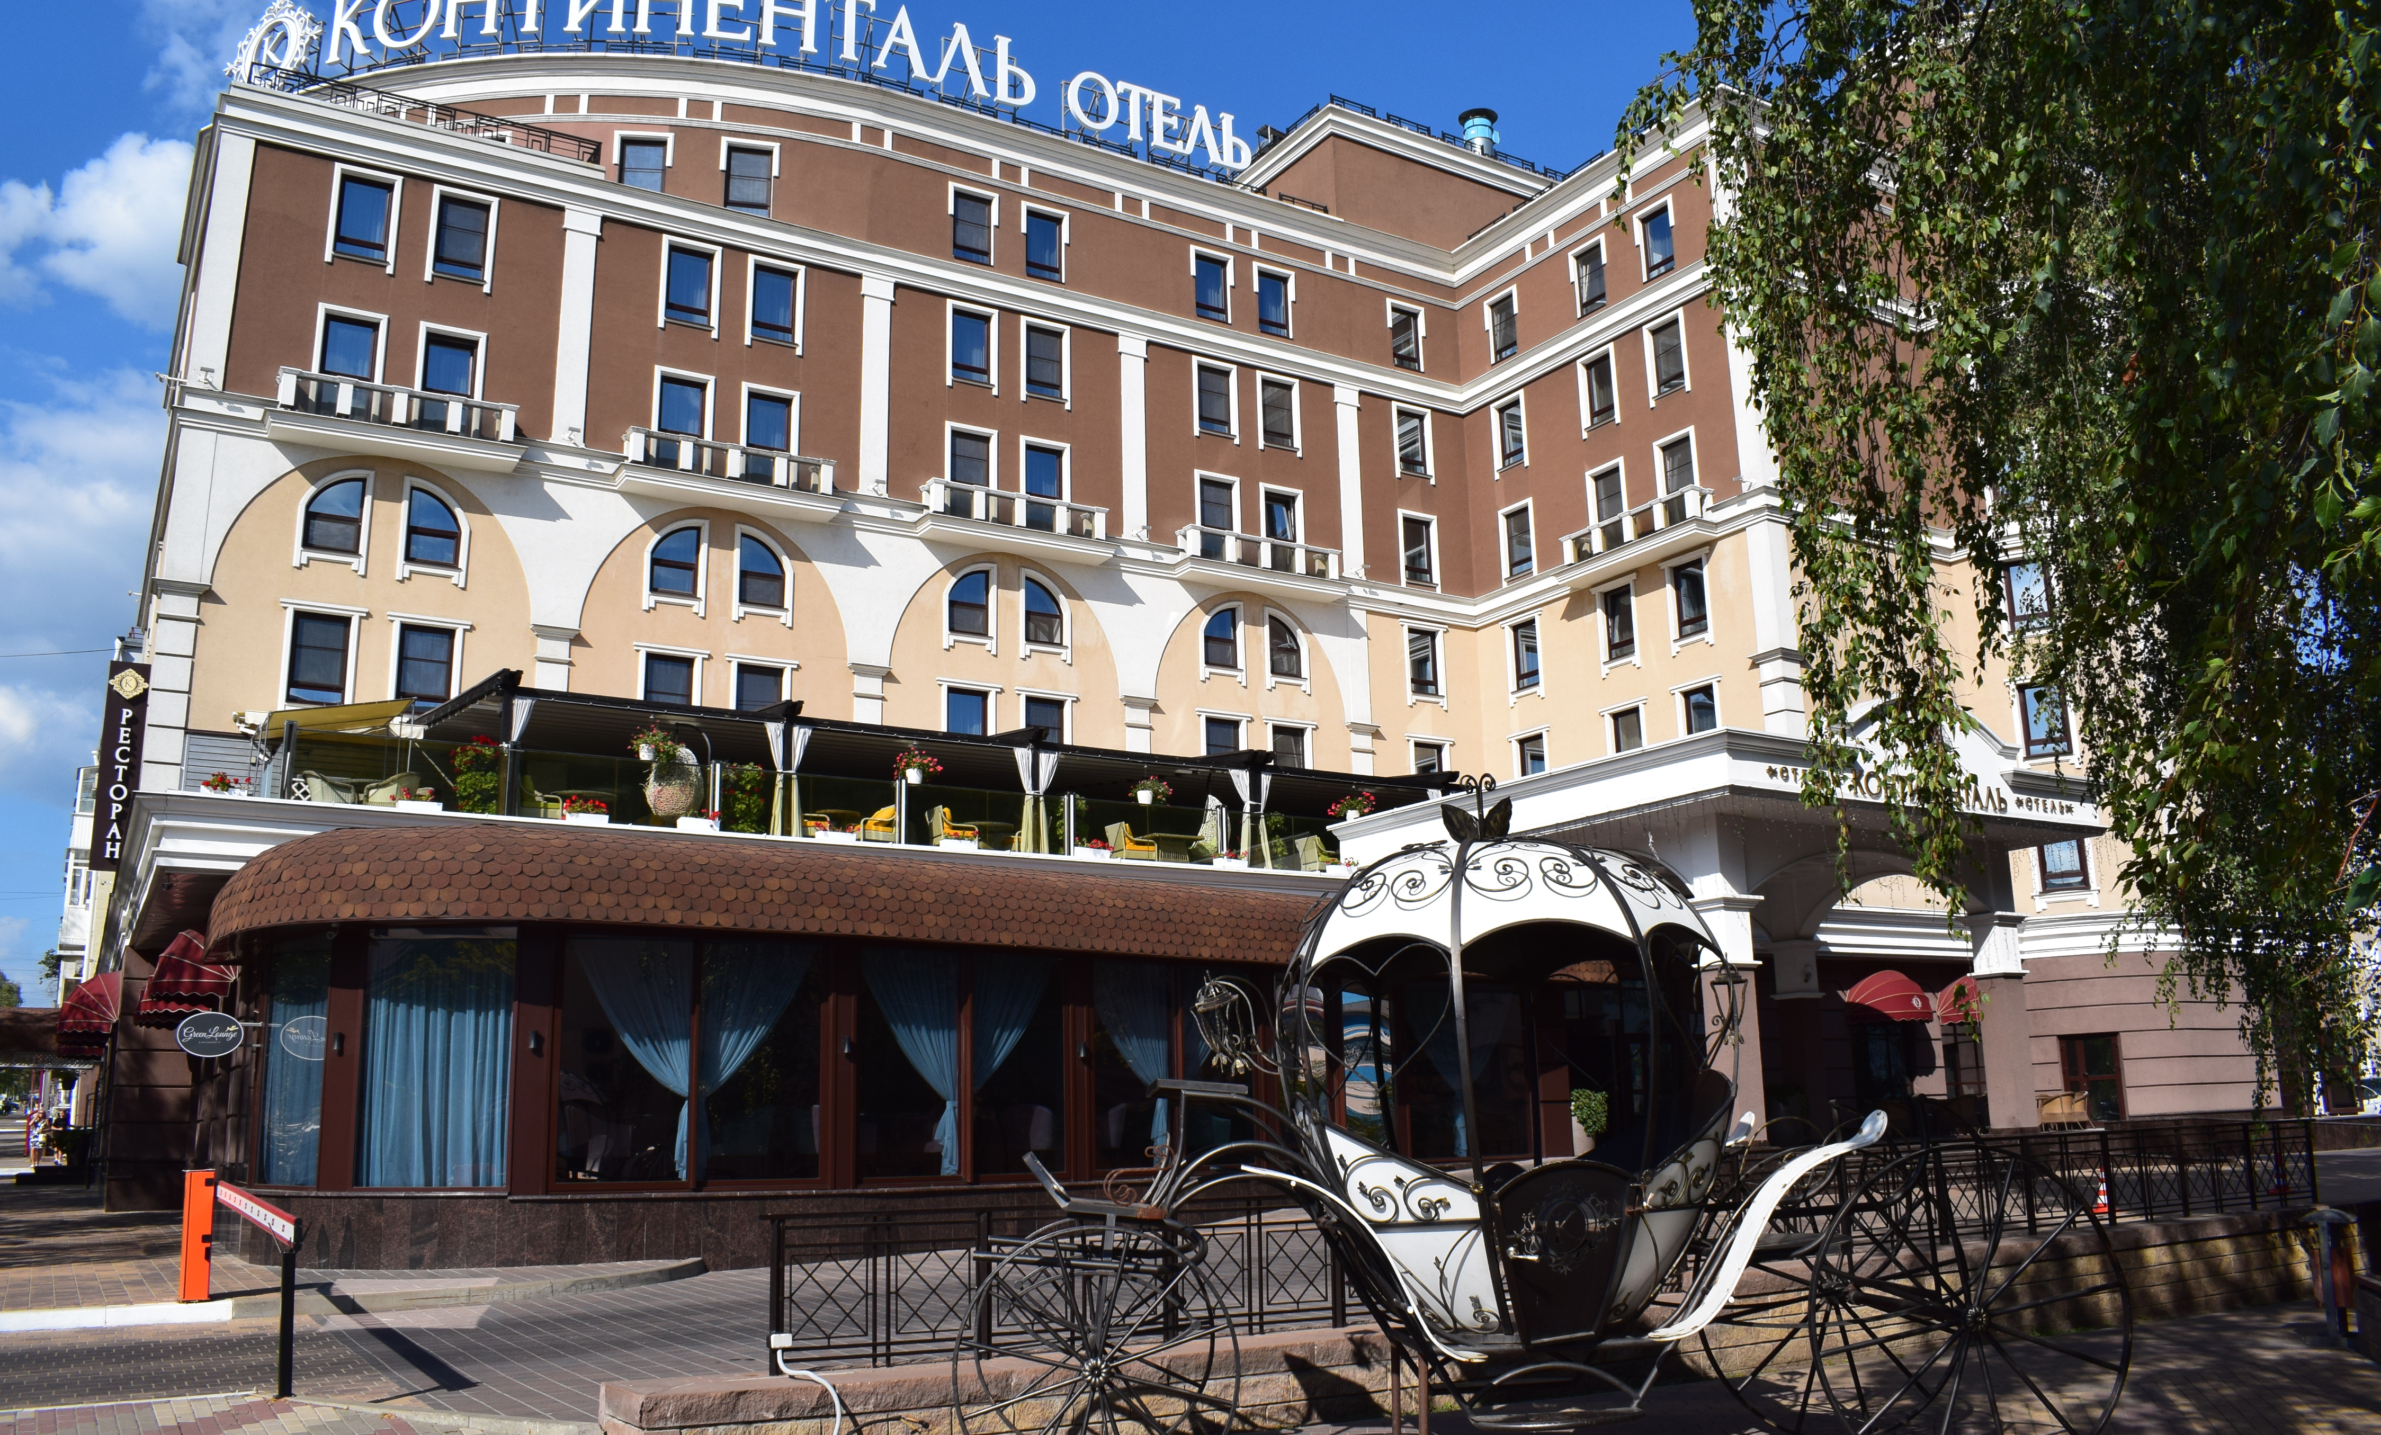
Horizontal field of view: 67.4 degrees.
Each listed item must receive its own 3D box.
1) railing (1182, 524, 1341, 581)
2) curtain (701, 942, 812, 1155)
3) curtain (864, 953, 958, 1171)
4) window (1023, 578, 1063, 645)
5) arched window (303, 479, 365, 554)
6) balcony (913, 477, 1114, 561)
[{"bbox_3d":[1.994,-4.416,49.354,4.951,0.878,0.862,7,-15,-30],"label":"railing"},{"bbox_3d":[-6.306,4.933,26.021,1.573,3.244,0.250,7,-16,-30],"label":"curtain"},{"bbox_3d":[-4.220,5.200,27.213,1.417,3.371,0.250,7,-16,-30],"label":"curtain"},{"bbox_3d":[-3.638,-2.583,43.941,1.037,1.539,0.150,7,-16,-30],"label":"window"},{"bbox_3d":[-17.917,-4.255,37.415,1.124,1.679,0.154,7,-15,-30],"label":"arched window"},{"bbox_3d":[-4.367,-4.949,45.466,5.405,1.294,0.963,7,-15,-30],"label":"balcony"}]

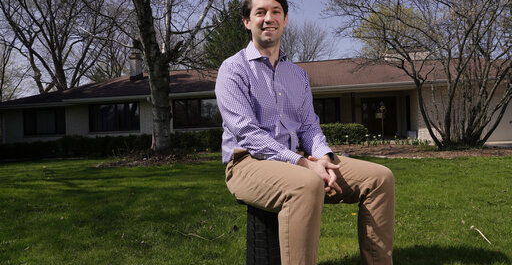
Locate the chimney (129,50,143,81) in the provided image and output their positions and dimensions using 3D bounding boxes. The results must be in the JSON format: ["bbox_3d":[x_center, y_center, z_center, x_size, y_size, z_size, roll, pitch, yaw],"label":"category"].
[{"bbox_3d":[-7.700,-4.330,21.800,0.560,2.000,0.780,-1,-1,11],"label":"chimney"}]

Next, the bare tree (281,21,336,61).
[{"bbox_3d":[5.100,-6.100,40.000,7.800,14.200,7.800,-1,-1,11],"label":"bare tree"}]

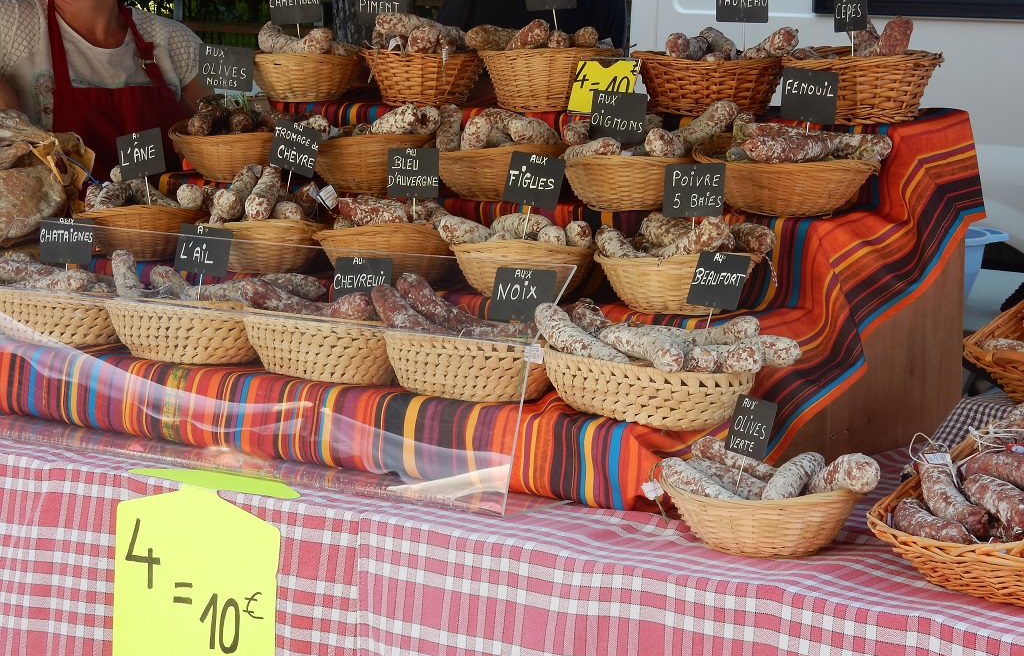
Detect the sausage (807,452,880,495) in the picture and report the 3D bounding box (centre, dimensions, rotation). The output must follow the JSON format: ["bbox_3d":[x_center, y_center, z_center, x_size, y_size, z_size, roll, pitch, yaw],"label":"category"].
[{"bbox_3d":[0.408,0.193,3.667,0.041,0.041,0.155,-4,-8,-35],"label":"sausage"}]

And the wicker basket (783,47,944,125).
[{"bbox_3d":[0.520,-0.360,4.359,0.258,0.108,0.194,5,8,40],"label":"wicker basket"}]

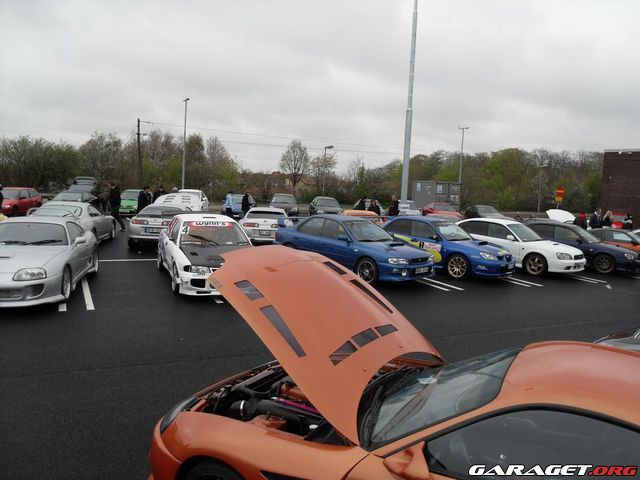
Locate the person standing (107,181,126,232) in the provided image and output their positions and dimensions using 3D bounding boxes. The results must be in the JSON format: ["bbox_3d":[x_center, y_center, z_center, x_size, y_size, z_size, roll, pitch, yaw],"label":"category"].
[{"bbox_3d":[-7.634,-1.309,19.300,0.550,1.810,0.500,3,6,-5],"label":"person standing"}]

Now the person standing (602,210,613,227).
[{"bbox_3d":[11.839,-0.378,21.492,0.460,1.670,0.350,2,6,-10],"label":"person standing"}]

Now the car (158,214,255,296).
[{"bbox_3d":[-2.381,0.164,11.075,1.700,1.410,4.320,1,7,-22],"label":"car"}]

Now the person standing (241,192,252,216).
[{"bbox_3d":[-3.786,-1.689,26.914,0.350,1.720,0.500,8,7,40],"label":"person standing"}]

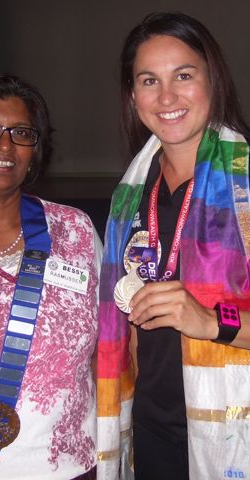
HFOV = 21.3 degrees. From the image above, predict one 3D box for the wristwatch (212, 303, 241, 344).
[{"bbox_3d":[0.164,0.138,1.120,0.042,0.064,0.056,10,-26,-24],"label":"wristwatch"}]

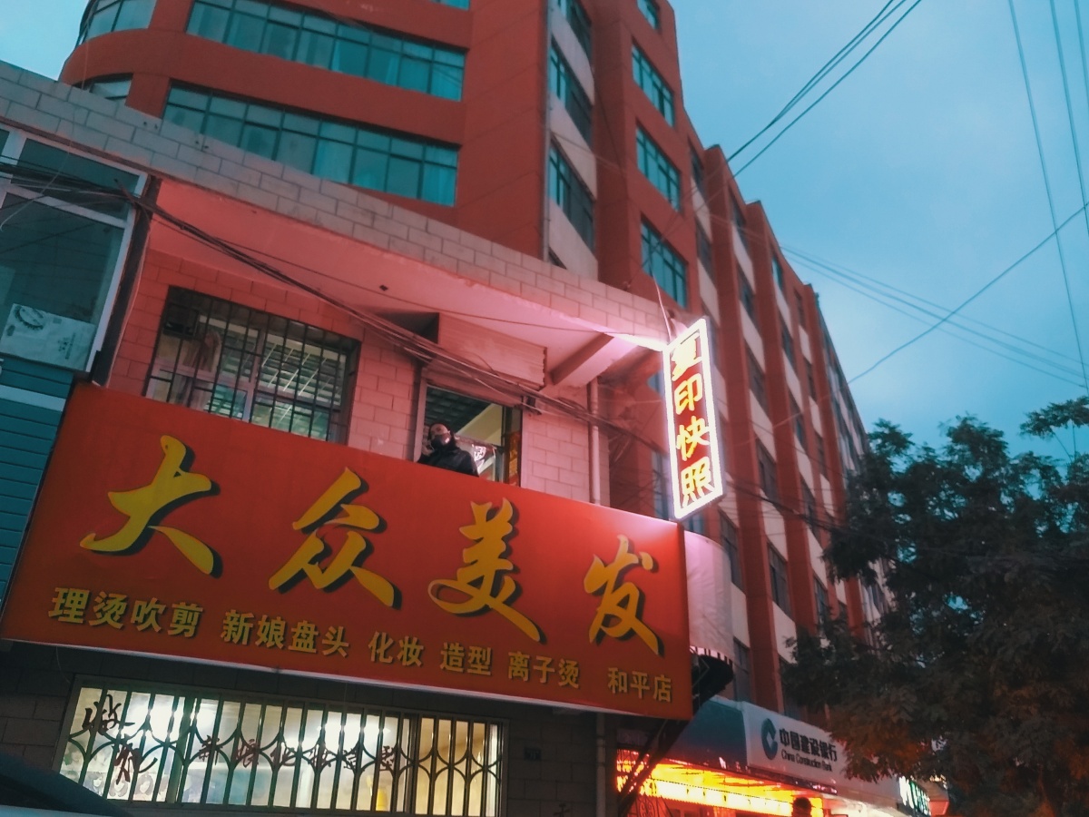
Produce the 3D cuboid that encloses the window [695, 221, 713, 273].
[{"bbox_3d":[5.089,-4.992,26.874,0.150,1.810,1.810,-13,-31,25],"label":"window"}]

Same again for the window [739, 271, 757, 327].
[{"bbox_3d":[6.953,-3.863,29.034,0.150,1.910,2.290,-13,-31,25],"label":"window"}]

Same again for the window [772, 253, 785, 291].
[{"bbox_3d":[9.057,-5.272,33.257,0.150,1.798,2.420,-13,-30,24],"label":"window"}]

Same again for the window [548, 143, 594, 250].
[{"bbox_3d":[0.655,-4.866,20.096,0.150,1.799,2.518,-13,-30,25],"label":"window"}]

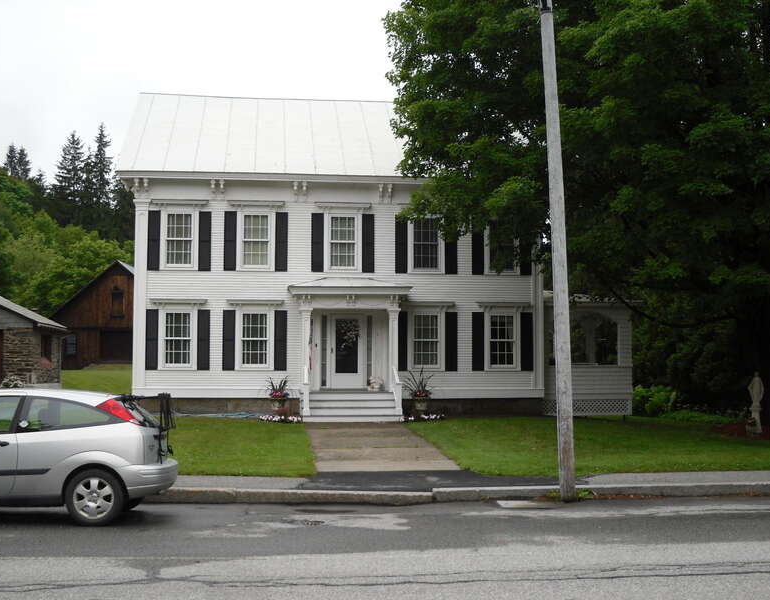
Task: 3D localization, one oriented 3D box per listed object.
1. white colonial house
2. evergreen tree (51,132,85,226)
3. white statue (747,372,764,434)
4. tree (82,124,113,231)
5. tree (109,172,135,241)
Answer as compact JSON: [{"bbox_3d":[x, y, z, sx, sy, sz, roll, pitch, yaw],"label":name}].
[{"bbox_3d":[-0.247,-1.462,27.806,14.050,9.400,9.500,1,-3,-5],"label":"white colonial house"},{"bbox_3d":[-43.356,-15.710,130.000,4.800,15.300,4.800,1,-3,-5],"label":"evergreen tree"},{"bbox_3d":[7.508,2.097,19.200,0.340,1.270,0.320,0,-3,9],"label":"white statue"},{"bbox_3d":[-39.377,-15.984,130.000,4.600,16.300,4.600,1,-3,-5],"label":"tree"},{"bbox_3d":[-35.604,-12.280,130.000,4.300,12.000,4.300,1,-3,-5],"label":"tree"}]

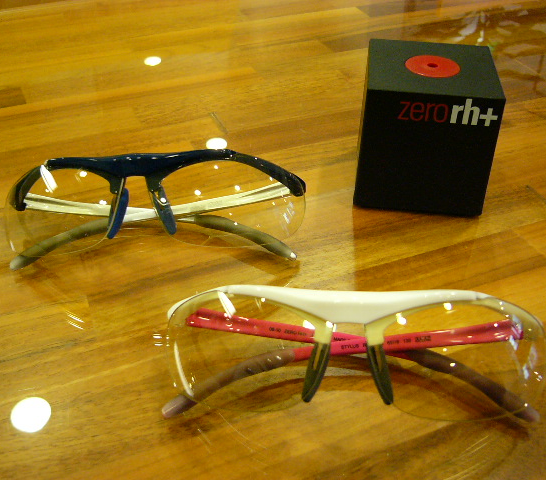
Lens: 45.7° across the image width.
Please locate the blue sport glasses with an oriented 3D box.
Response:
[{"bbox_3d":[-0.056,-0.009,0.310,0.142,0.051,0.054,-2,-6,-3],"label":"blue sport glasses"}]

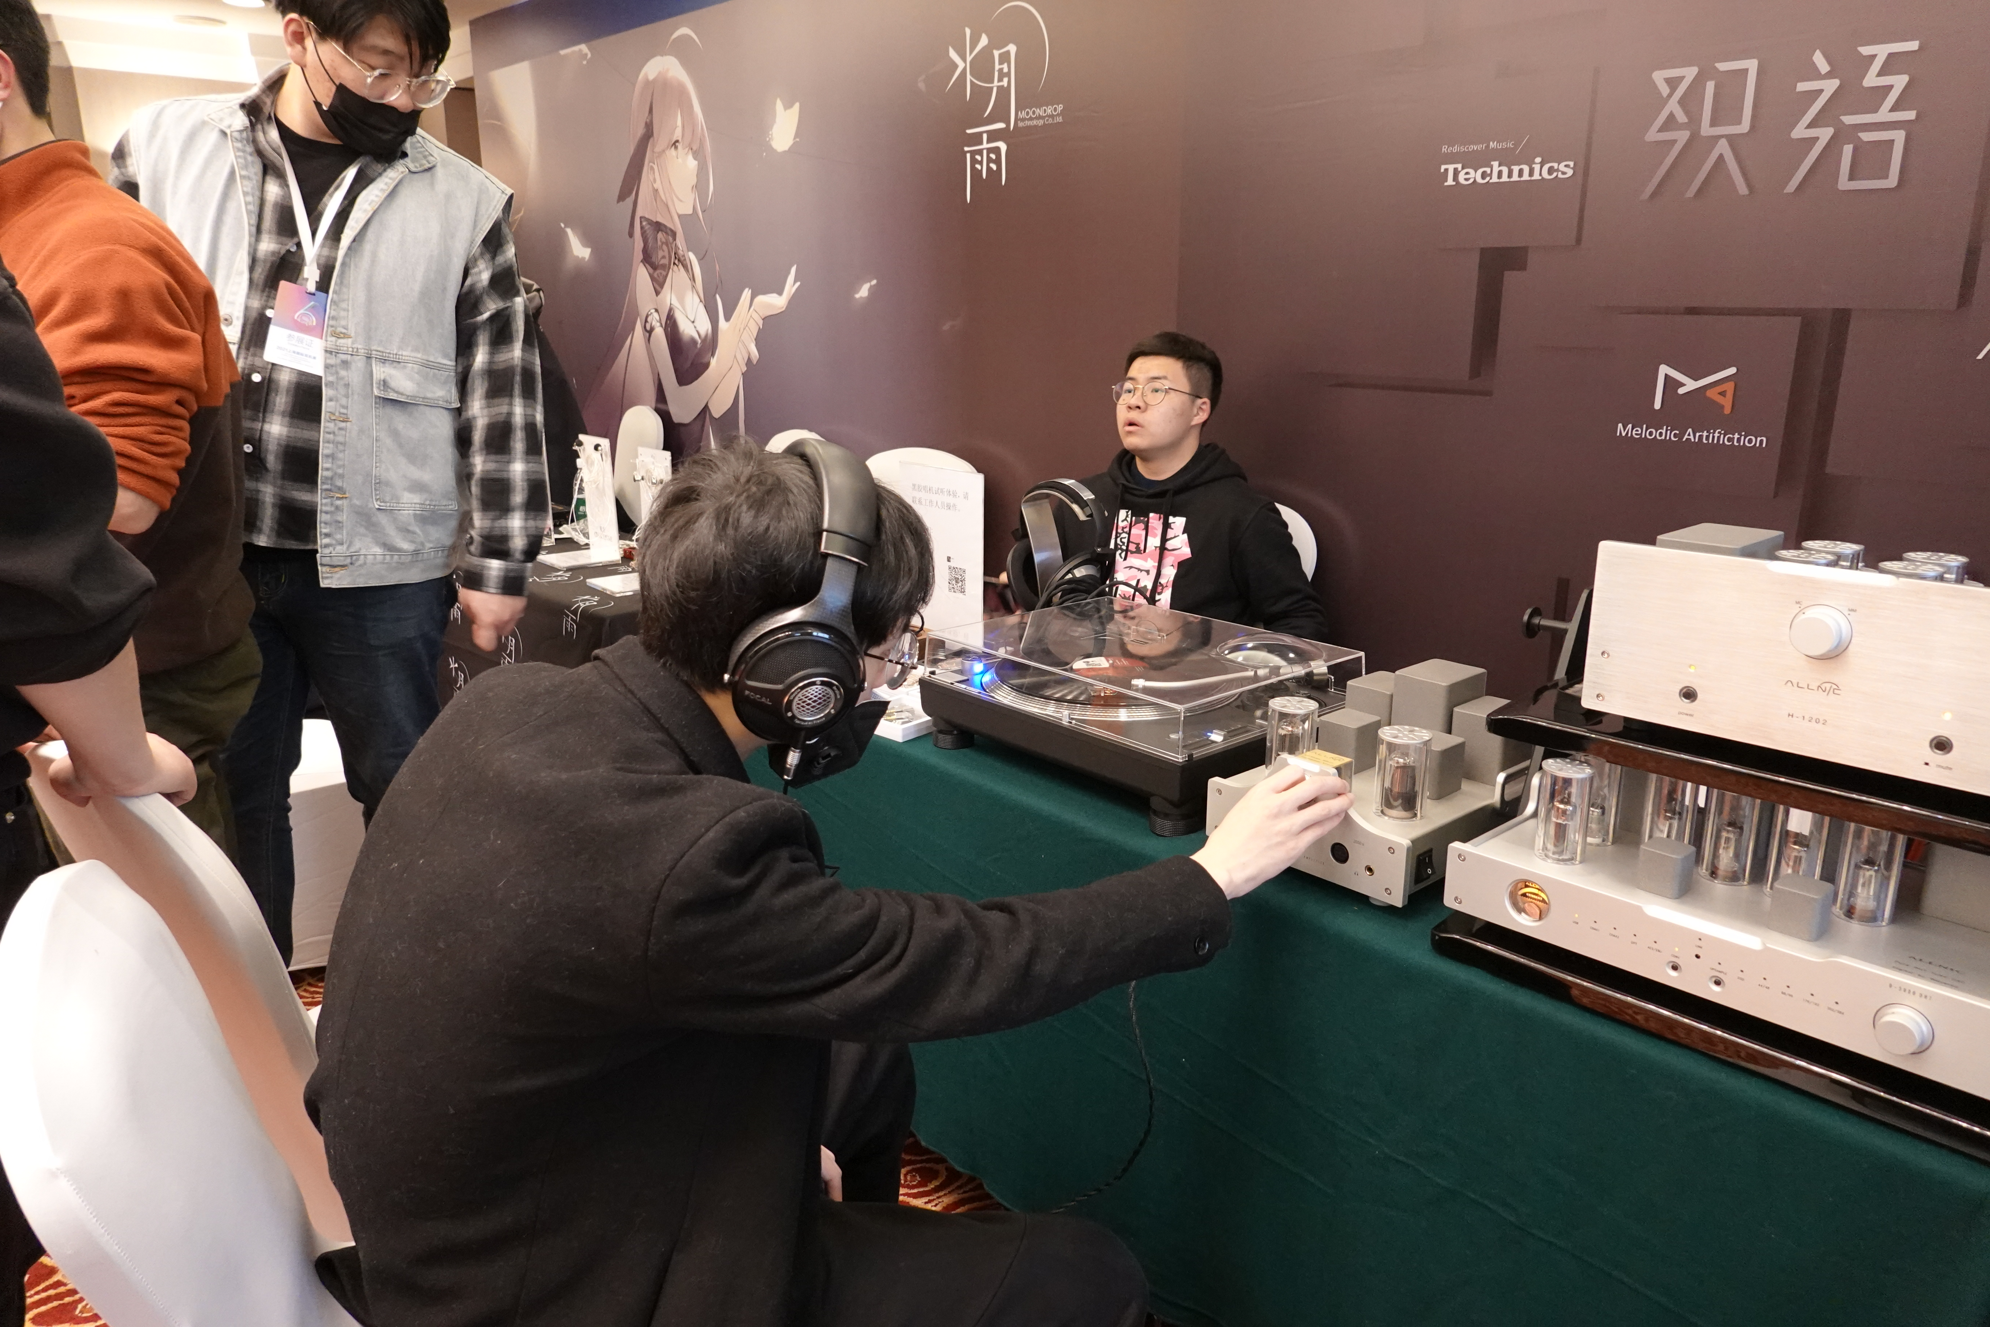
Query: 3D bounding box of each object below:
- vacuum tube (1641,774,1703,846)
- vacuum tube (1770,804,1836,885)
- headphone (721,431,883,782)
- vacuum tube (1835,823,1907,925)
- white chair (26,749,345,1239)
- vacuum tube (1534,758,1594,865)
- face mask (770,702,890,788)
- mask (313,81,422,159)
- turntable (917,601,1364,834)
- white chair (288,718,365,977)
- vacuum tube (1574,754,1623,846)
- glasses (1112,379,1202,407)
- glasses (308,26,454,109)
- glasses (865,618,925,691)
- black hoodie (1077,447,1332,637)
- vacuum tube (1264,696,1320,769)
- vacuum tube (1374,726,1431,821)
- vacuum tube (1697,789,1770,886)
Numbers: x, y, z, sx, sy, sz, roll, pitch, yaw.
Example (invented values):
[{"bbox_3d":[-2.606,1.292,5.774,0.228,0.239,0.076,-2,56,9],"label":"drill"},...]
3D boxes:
[{"bbox_3d":[0.581,0.130,1.143,0.041,0.082,0.041,-13,20,-39],"label":"vacuum tube"},{"bbox_3d":[0.649,0.149,1.071,0.041,0.082,0.041,-13,20,-39],"label":"vacuum tube"},{"bbox_3d":[-0.154,-0.069,1.043,0.105,0.215,0.195,15,13,-24],"label":"headphone"},{"bbox_3d":[0.689,0.158,1.039,0.043,0.082,0.043,-12,19,-40],"label":"vacuum tube"},{"bbox_3d":[-0.587,0.501,1.431,0.450,0.985,0.570,12,18,39],"label":"white chair"},{"bbox_3d":[0.494,0.129,1.151,0.041,0.081,0.041,-13,20,-39],"label":"vacuum tube"},{"bbox_3d":[-0.143,0.057,1.092,0.095,0.100,0.132,15,13,-24],"label":"face mask"},{"bbox_3d":[-0.778,-0.673,1.645,0.085,0.098,0.132,48,27,8],"label":"mask"},{"bbox_3d":[0.184,0.049,1.688,0.358,0.162,0.453,-13,20,-39],"label":"turntable"},{"bbox_3d":[-1.591,0.141,2.852,0.450,0.970,0.550,14,19,42],"label":"white chair"},{"bbox_3d":[0.538,0.118,1.190,0.041,0.081,0.041,-13,20,-39],"label":"vacuum tube"},{"bbox_3d":[0.331,-0.530,2.653,0.140,0.050,0.140,13,8,40],"label":"glasses"},{"bbox_3d":[-0.751,-0.745,1.610,0.140,0.050,0.140,45,27,3],"label":"glasses"},{"bbox_3d":[-0.144,-0.030,1.060,0.140,0.047,0.140,15,13,-24],"label":"glasses"},{"bbox_3d":[0.347,-0.094,2.500,0.520,0.600,0.370,12,20,38],"label":"black hoodie"},{"bbox_3d":[0.317,0.084,1.415,0.049,0.081,0.049,-1,15,0],"label":"vacuum tube"},{"bbox_3d":[0.419,0.113,1.363,0.052,0.085,0.052,0,14,0],"label":"vacuum tube"},{"bbox_3d":[0.615,0.140,1.107,0.041,0.082,0.041,-13,20,-39],"label":"vacuum tube"}]

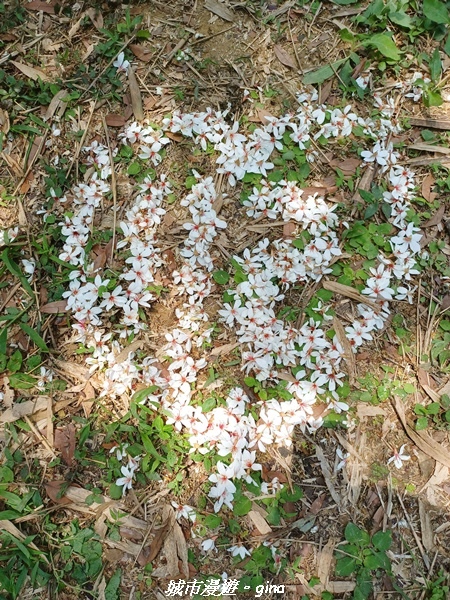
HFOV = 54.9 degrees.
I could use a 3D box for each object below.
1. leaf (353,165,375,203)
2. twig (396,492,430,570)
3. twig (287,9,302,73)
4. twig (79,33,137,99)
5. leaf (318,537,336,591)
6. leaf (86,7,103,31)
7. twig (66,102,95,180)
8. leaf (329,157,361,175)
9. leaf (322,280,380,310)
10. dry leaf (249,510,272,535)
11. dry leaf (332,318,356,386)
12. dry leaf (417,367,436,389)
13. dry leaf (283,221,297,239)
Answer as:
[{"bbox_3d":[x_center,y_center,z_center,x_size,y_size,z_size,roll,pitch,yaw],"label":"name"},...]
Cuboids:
[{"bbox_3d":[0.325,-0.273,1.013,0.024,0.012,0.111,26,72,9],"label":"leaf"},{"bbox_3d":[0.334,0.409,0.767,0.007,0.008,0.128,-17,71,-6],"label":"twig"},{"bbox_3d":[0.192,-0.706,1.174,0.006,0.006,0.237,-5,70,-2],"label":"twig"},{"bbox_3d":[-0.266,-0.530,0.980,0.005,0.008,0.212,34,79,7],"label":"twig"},{"bbox_3d":[0.158,0.403,0.663,0.018,0.011,0.074,17,71,6],"label":"leaf"},{"bbox_3d":[-0.318,-0.688,1.061,0.021,0.010,0.082,-28,72,-10],"label":"leaf"},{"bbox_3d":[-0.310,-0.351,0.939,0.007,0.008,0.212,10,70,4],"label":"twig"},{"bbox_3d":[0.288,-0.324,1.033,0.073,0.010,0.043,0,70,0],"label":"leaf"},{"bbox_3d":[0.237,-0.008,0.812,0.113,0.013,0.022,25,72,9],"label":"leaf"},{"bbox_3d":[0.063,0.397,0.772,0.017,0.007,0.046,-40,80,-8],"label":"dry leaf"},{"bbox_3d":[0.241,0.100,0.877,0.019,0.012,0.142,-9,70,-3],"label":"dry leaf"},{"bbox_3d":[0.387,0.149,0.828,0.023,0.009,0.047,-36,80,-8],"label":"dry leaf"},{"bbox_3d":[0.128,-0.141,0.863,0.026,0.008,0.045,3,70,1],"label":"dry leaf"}]

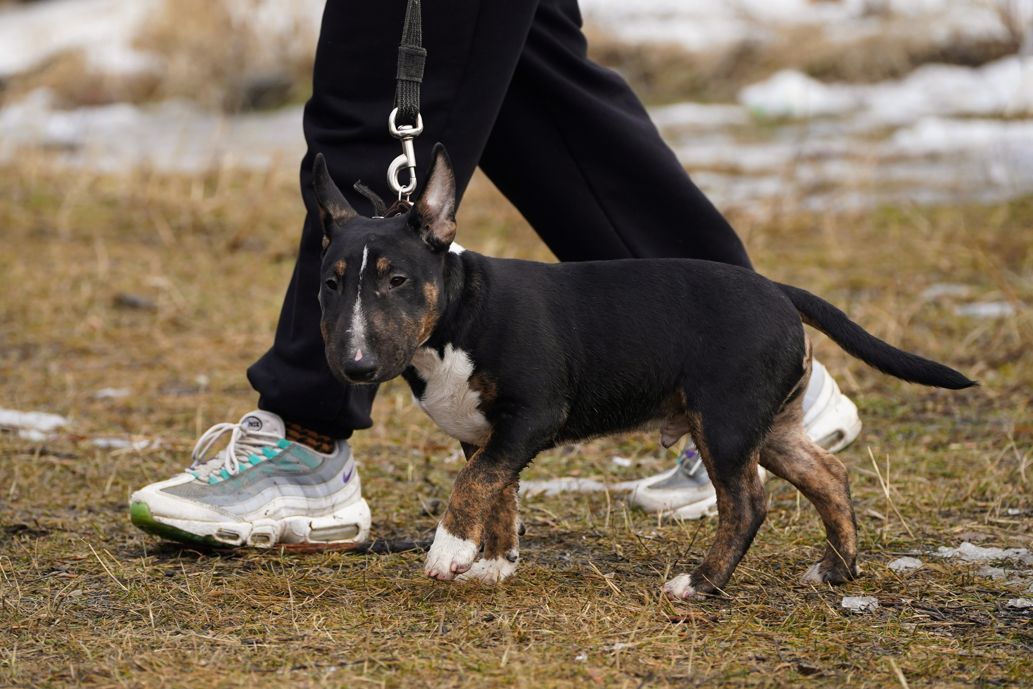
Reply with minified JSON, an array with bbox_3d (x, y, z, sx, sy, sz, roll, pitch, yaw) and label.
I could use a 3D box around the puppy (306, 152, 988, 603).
[{"bbox_3d":[0.141,0.025,5.370,0.725,0.500,0.210,-2,9,-13],"label":"puppy"}]

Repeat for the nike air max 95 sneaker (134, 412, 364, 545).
[{"bbox_3d":[-0.312,0.152,5.690,0.290,0.155,0.108,-3,9,-17],"label":"nike air max 95 sneaker"}]

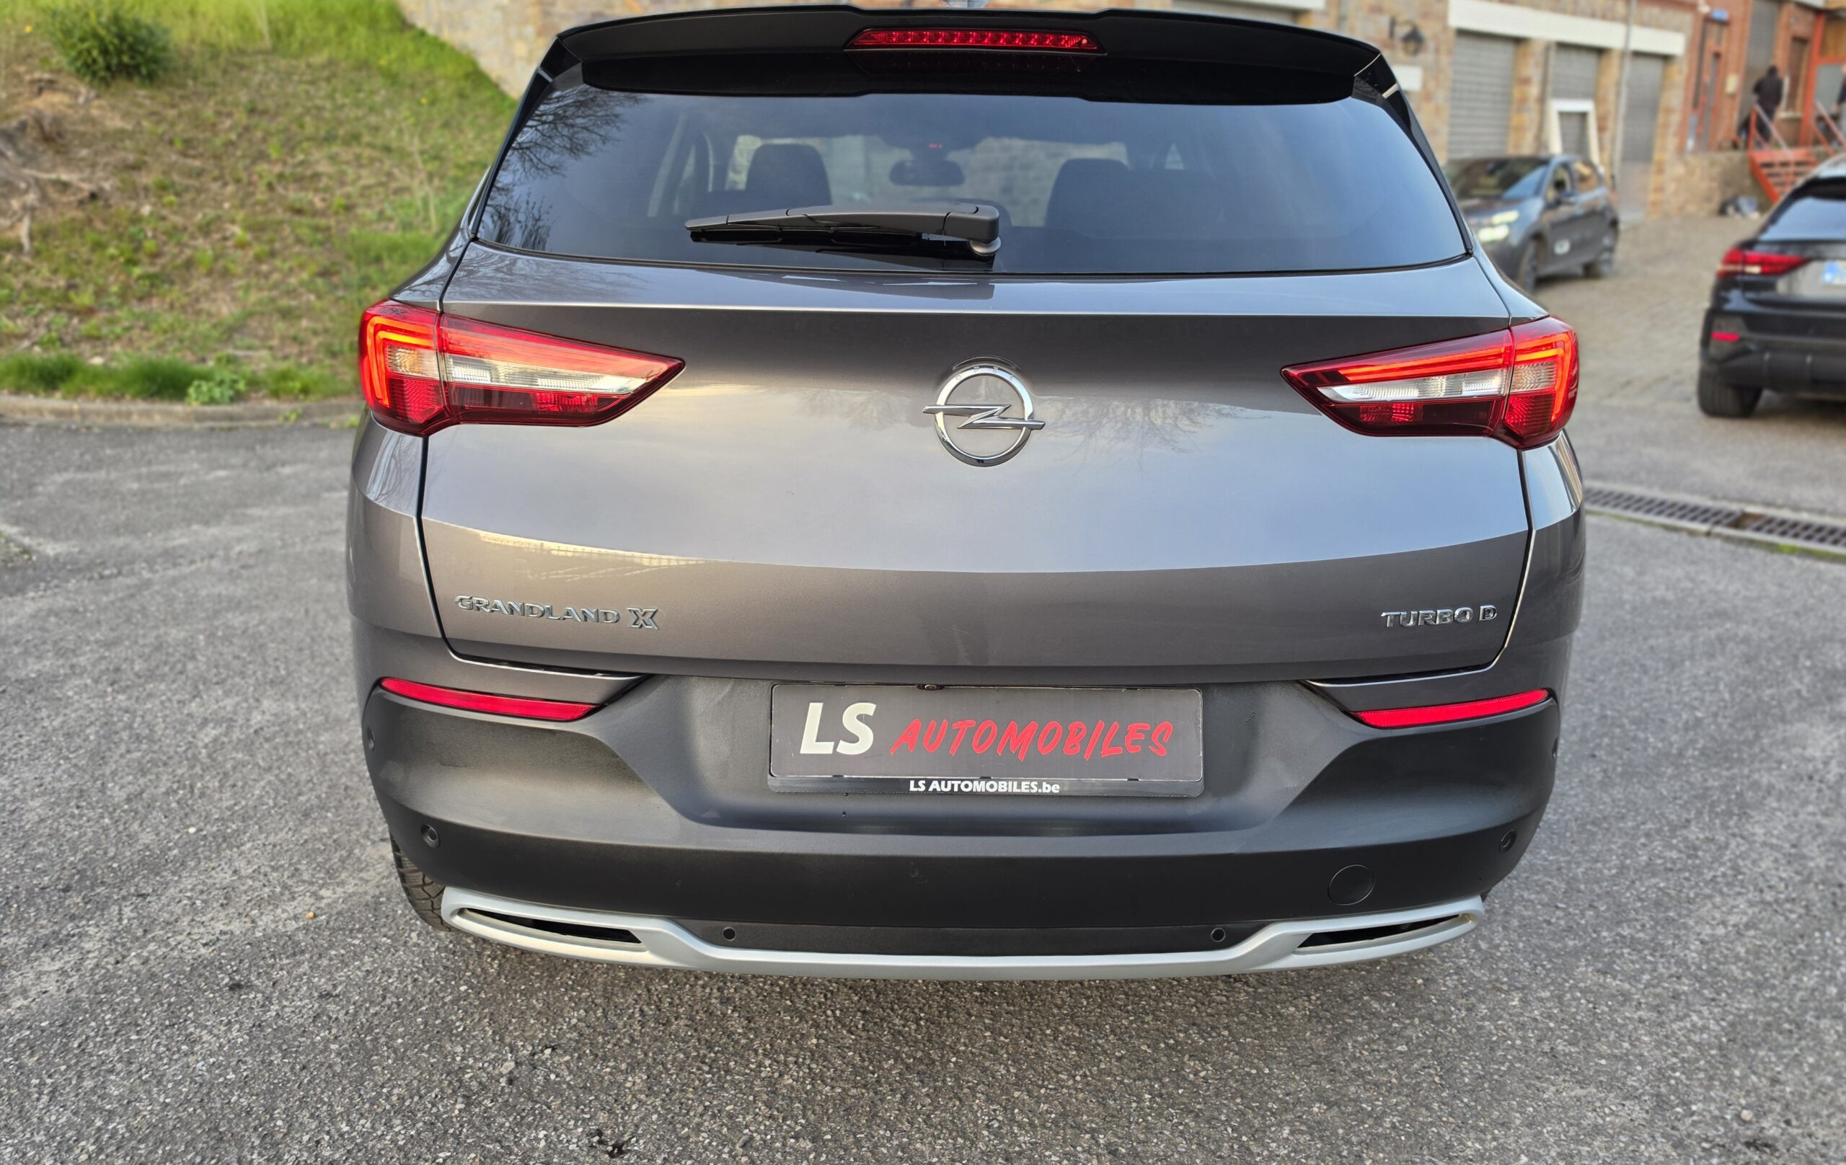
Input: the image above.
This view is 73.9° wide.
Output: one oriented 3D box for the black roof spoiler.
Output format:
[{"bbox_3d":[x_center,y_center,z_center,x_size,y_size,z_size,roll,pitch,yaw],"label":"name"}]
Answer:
[{"bbox_3d":[0.069,-0.695,1.607,1.080,0.125,0.270,1,17,-1],"label":"black roof spoiler"}]

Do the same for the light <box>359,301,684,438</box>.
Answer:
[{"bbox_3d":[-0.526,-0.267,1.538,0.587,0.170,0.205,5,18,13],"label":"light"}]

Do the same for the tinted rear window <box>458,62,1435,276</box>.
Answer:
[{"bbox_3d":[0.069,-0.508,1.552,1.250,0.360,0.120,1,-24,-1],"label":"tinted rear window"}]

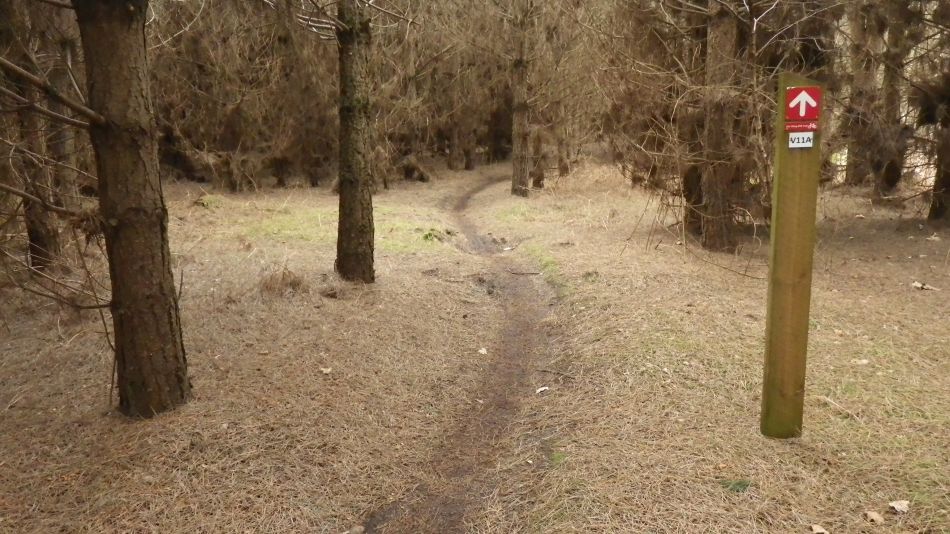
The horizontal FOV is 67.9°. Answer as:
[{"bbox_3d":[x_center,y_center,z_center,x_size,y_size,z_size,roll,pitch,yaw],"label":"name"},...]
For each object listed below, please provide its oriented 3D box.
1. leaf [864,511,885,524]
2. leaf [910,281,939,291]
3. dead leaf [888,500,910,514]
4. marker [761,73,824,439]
[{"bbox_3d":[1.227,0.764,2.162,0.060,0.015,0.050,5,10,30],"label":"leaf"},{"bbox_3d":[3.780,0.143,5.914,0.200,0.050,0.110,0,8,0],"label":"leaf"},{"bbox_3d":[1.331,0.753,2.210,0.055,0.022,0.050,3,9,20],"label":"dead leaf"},{"bbox_3d":[1.225,-0.024,2.733,0.130,1.390,0.120,3,9,19],"label":"marker"}]

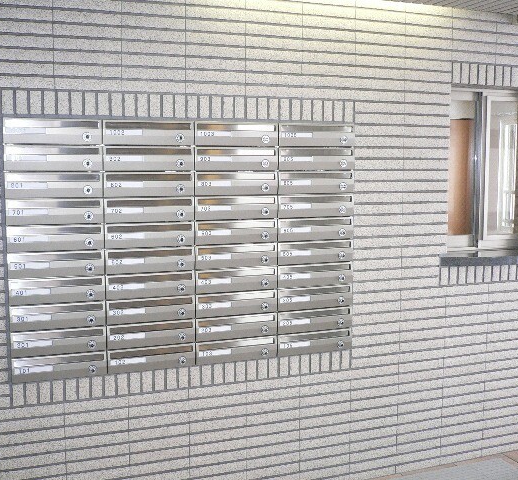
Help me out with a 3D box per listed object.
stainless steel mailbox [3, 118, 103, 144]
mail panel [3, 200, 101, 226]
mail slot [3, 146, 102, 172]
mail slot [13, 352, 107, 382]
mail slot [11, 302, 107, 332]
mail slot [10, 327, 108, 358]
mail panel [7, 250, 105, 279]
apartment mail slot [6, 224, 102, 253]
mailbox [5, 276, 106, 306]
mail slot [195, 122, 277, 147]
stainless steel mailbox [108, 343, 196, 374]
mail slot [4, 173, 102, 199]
[{"bbox_3d":[-0.782,-0.409,2.452,0.356,0.099,0.100,-2,7,-20],"label":"stainless steel mailbox"},{"bbox_3d":[-0.782,-0.112,2.484,0.352,0.098,0.150,-2,7,-20],"label":"mail panel"},{"bbox_3d":[-0.782,-0.309,2.463,0.356,0.099,0.100,-2,7,-20],"label":"mail slot"},{"bbox_3d":[-0.783,0.488,2.550,0.356,0.099,0.100,-2,7,-20],"label":"mail slot"},{"bbox_3d":[-0.783,0.289,2.528,0.356,0.099,0.100,-2,7,-20],"label":"mail slot"},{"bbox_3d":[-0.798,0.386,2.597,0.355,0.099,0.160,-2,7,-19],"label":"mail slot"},{"bbox_3d":[-0.797,0.086,2.562,0.355,0.099,0.160,-2,7,-19],"label":"mail panel"},{"bbox_3d":[-0.797,-0.015,2.551,0.355,0.099,0.160,-2,7,-19],"label":"apartment mail slot"},{"bbox_3d":[-0.783,0.189,2.517,0.356,0.099,0.100,-2,7,-20],"label":"mailbox"},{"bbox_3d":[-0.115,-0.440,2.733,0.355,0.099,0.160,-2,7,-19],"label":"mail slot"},{"bbox_3d":[-0.445,0.476,2.671,0.356,0.099,0.100,-2,7,-20],"label":"stainless steel mailbox"},{"bbox_3d":[-0.782,-0.209,2.474,0.356,0.099,0.100,-2,7,-20],"label":"mail slot"}]

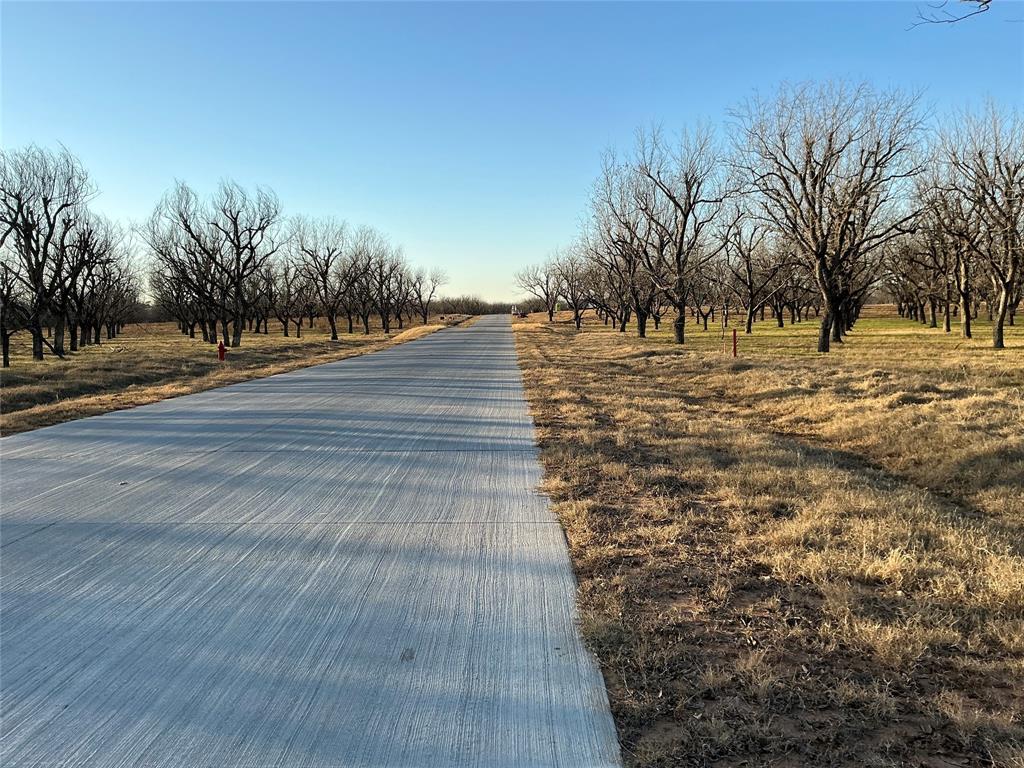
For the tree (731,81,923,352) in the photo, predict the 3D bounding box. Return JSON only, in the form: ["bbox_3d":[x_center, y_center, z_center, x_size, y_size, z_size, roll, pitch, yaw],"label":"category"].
[{"bbox_3d":[12.360,-6.530,32.550,7.500,10.500,7.300,1,5,21],"label":"tree"}]

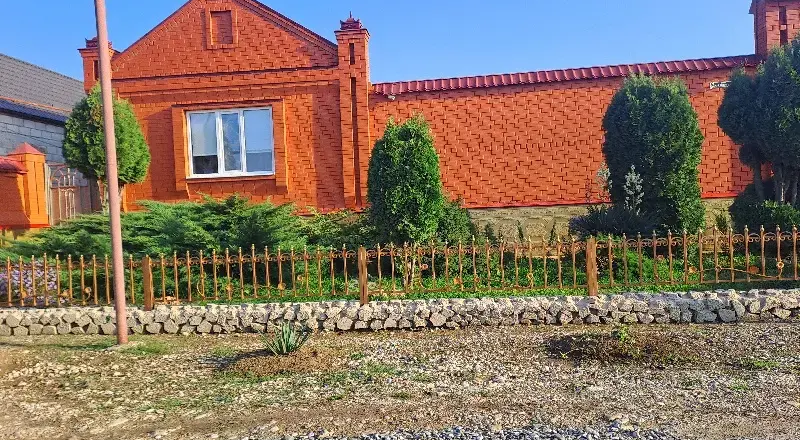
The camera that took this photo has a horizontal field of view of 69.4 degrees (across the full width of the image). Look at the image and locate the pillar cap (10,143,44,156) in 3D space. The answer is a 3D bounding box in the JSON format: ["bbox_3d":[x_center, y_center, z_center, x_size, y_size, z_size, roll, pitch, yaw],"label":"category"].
[{"bbox_3d":[-8.726,-1.664,13.481,0.500,0.295,0.580,-2,2,10],"label":"pillar cap"}]

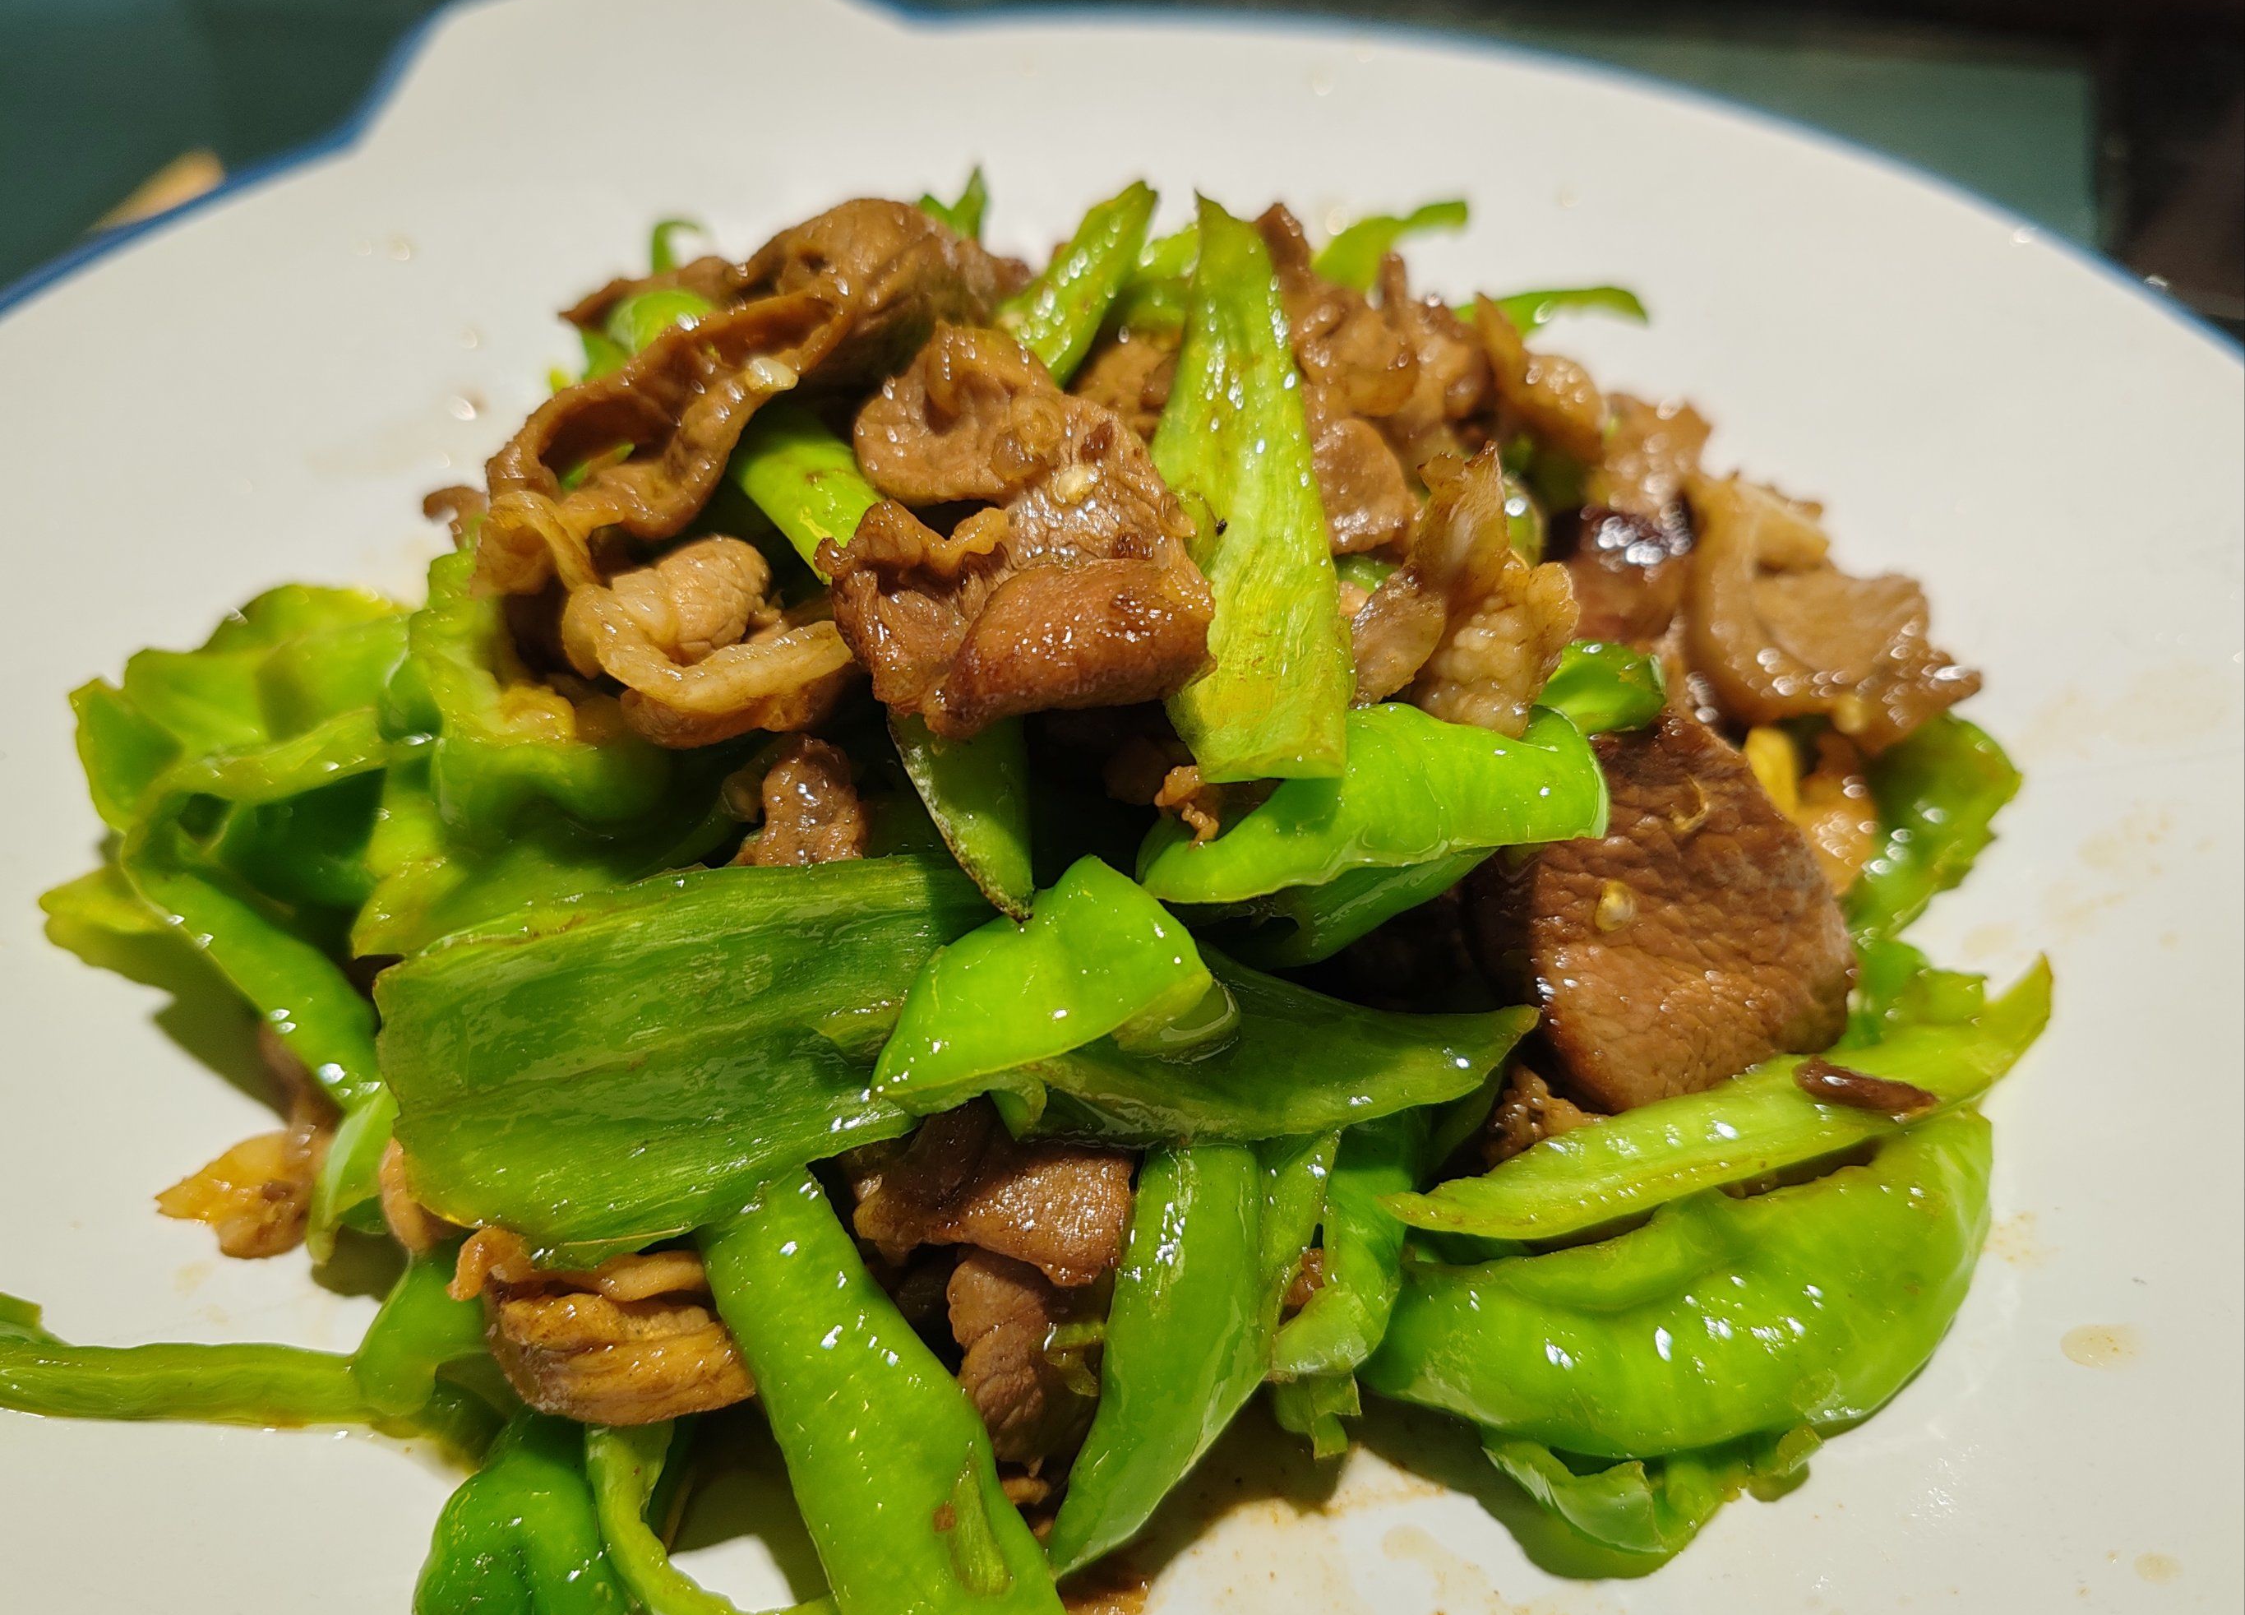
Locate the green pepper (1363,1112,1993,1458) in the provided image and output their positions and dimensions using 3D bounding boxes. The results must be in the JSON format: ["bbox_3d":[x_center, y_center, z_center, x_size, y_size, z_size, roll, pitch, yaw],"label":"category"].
[{"bbox_3d":[0.049,0.042,0.155,0.054,0.020,0.025,-13,49,-12],"label":"green pepper"}]

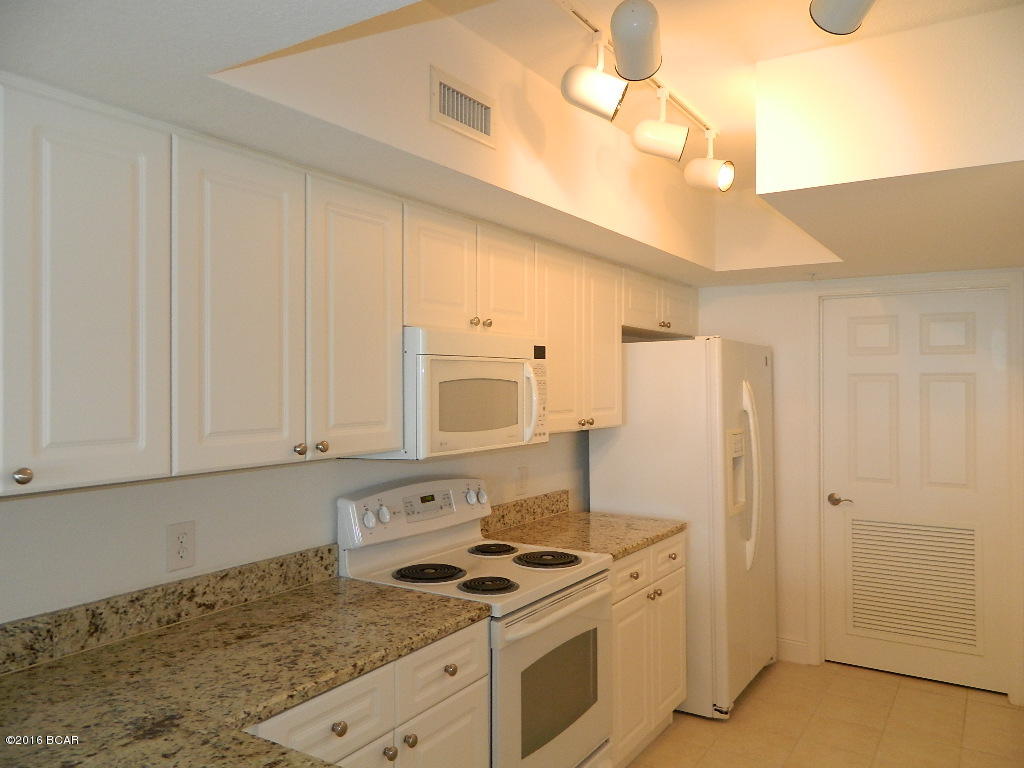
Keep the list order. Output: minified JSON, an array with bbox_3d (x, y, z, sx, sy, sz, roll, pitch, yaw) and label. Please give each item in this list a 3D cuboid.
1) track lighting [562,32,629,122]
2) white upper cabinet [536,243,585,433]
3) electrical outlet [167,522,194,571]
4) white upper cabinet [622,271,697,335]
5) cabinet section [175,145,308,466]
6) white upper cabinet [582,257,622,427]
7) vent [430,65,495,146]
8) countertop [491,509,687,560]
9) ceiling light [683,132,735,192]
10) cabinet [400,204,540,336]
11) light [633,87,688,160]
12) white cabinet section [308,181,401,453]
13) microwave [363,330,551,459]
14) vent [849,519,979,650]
[{"bbox_3d":[0.228,-0.847,2.041,0.187,0.242,0.113,0,0,1],"label":"track lighting"},{"bbox_3d":[0.073,-0.173,3.133,0.320,0.751,0.385,0,0,34],"label":"white upper cabinet"},{"bbox_3d":[-0.884,0.437,1.983,0.010,0.121,0.073,0,0,34],"label":"electrical outlet"},{"bbox_3d":[0.683,-0.417,4.044,0.320,0.285,1.025,0,0,34],"label":"white upper cabinet"},{"bbox_3d":[-0.656,-0.175,1.793,0.022,0.755,0.378,0,0,34],"label":"cabinet section"},{"bbox_3d":[0.409,-0.177,3.376,0.022,0.755,0.389,0,0,34],"label":"white upper cabinet"},{"bbox_3d":[-0.121,-0.751,2.024,0.018,0.141,0.295,0,0,34],"label":"vent"},{"bbox_3d":[0.318,0.648,3.204,0.638,0.036,0.757,0,0,34],"label":"countertop"},{"bbox_3d":[0.748,-0.844,2.816,0.185,0.247,0.113,0,0,40],"label":"ceiling light"},{"bbox_3d":[-0.250,-0.363,2.660,0.320,0.377,0.758,0,0,34],"label":"cabinet"},{"bbox_3d":[0.482,-0.844,2.401,0.181,0.249,0.113,0,0,8],"label":"light"},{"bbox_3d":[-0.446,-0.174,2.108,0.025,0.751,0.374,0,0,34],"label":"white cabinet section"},{"bbox_3d":[-0.217,0.029,2.639,0.390,0.405,0.757,0,0,34],"label":"microwave"},{"bbox_3d":[2.103,1.034,3.875,0.600,0.615,0.025,0,0,34],"label":"vent"}]

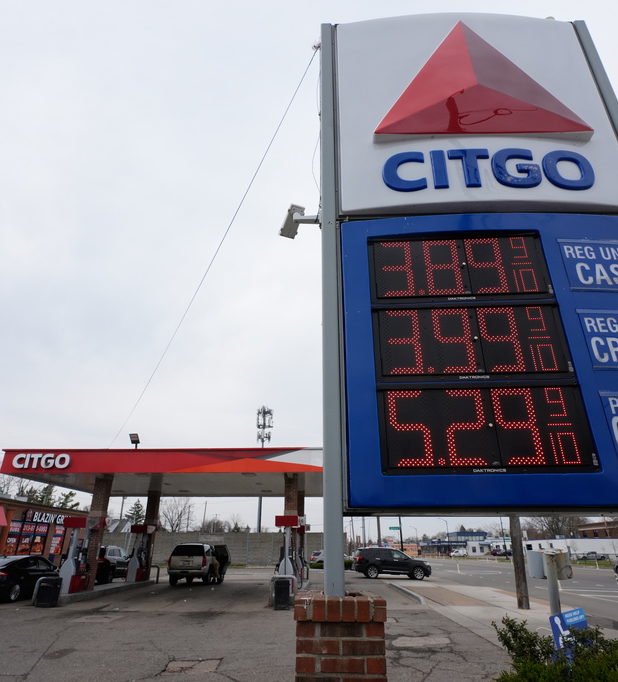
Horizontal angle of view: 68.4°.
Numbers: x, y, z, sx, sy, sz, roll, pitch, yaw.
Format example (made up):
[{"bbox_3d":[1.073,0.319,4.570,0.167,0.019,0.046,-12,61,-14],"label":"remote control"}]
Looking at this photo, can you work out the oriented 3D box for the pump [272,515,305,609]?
[{"bbox_3d":[-0.865,8.251,17.556,0.950,2.750,1.200,0,-25,1],"label":"pump"}]

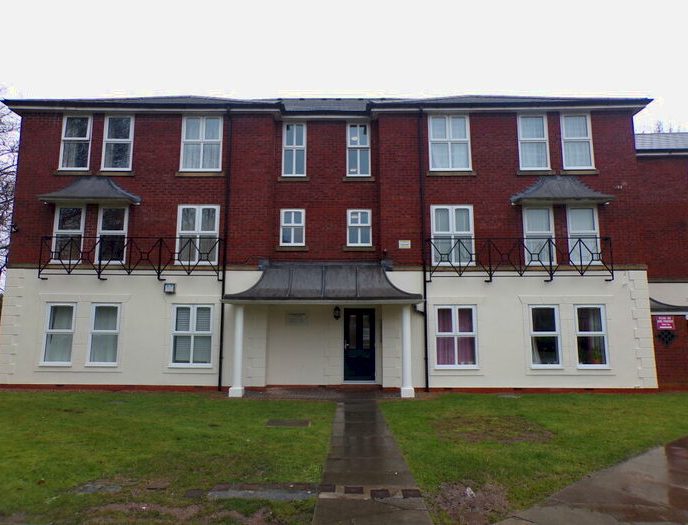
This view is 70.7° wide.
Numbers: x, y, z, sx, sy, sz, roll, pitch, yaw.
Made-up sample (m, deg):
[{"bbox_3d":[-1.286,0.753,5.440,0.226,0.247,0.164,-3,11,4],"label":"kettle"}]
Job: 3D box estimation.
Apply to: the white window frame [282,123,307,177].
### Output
[{"bbox_3d":[-1.365,-3.125,13.512,0.669,1.564,0.120,0,-8,1],"label":"white window frame"}]

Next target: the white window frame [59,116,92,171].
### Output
[{"bbox_3d":[-7.315,-3.259,13.265,0.837,1.566,0.100,0,-9,0],"label":"white window frame"}]

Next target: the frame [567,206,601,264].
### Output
[{"bbox_3d":[6.196,-0.693,12.595,0.804,1.585,0.120,0,-8,1],"label":"frame"}]

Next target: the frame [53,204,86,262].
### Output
[{"bbox_3d":[-7.200,-0.731,12.762,0.808,1.548,0.120,0,-8,1],"label":"frame"}]

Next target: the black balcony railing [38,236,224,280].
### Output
[{"bbox_3d":[-5.361,-0.073,12.430,4.651,1.086,0.360,0,-8,1],"label":"black balcony railing"}]

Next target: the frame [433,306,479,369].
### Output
[{"bbox_3d":[2.826,1.881,12.254,1.095,1.599,0.120,0,-8,1],"label":"frame"}]

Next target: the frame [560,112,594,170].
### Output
[{"bbox_3d":[6.375,-3.293,13.273,0.855,1.610,0.100,0,-9,0],"label":"frame"}]

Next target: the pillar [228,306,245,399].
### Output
[{"bbox_3d":[-2.523,2.072,11.569,0.310,2.160,0.310,0,-9,0],"label":"pillar"}]

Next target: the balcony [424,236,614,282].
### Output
[{"bbox_3d":[4.457,-0.037,12.423,4.600,1.110,0.420,0,-9,0],"label":"balcony"}]

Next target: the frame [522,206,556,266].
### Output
[{"bbox_3d":[5.183,-0.706,12.860,0.822,1.603,0.100,0,-9,1],"label":"frame"}]

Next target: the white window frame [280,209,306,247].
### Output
[{"bbox_3d":[-1.402,-0.948,13.390,0.695,1.048,0.100,0,-9,1],"label":"white window frame"}]

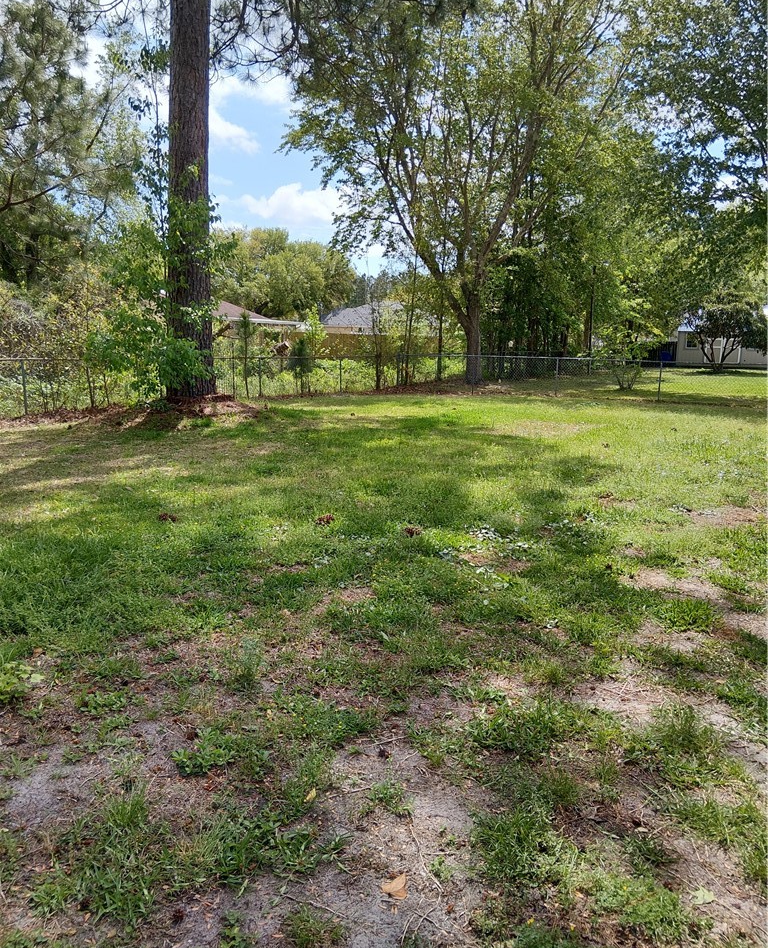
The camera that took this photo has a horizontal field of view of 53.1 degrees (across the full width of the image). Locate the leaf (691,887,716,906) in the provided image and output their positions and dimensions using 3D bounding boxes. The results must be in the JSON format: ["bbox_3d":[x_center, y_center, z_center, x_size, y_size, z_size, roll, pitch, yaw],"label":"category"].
[{"bbox_3d":[0.893,1.180,2.160,0.088,0.016,0.060,-5,11,-29],"label":"leaf"}]

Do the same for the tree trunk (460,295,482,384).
[{"bbox_3d":[3.180,-4.860,27.880,0.720,3.250,0.700,0,10,0],"label":"tree trunk"}]

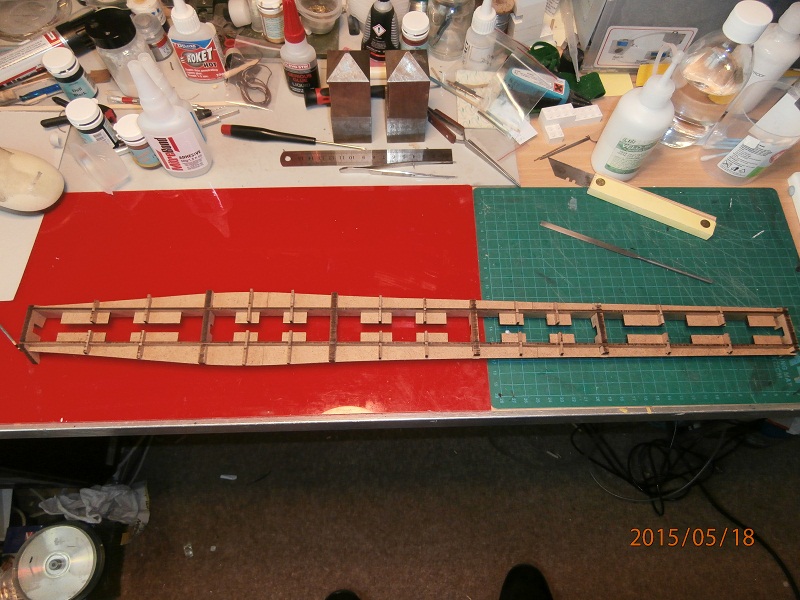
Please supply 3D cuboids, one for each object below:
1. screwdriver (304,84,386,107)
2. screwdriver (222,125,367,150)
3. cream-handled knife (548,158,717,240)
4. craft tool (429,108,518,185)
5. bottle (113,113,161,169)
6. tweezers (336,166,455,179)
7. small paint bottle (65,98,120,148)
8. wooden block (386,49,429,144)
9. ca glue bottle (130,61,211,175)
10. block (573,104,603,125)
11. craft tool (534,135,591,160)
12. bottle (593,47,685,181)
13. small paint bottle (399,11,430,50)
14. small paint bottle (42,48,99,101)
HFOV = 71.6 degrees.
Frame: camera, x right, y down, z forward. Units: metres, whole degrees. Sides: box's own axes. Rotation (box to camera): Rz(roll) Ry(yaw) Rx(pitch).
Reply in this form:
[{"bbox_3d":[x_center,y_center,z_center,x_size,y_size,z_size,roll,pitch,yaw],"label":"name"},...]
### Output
[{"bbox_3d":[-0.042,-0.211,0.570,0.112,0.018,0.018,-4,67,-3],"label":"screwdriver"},{"bbox_3d":[-0.106,-0.158,0.548,0.145,0.013,0.013,8,67,3],"label":"screwdriver"},{"bbox_3d":[0.222,-0.102,0.539,0.168,0.013,0.027,24,67,10],"label":"cream-handled knife"},{"bbox_3d":[0.068,-0.154,0.551,0.017,0.010,0.137,-41,73,-17],"label":"craft tool"},{"bbox_3d":[-0.247,-0.148,0.524,0.029,0.045,0.029,0,66,-1],"label":"bottle"},{"bbox_3d":[-0.002,-0.128,0.550,0.118,0.009,0.017,-1,65,-1],"label":"tweezers"},{"bbox_3d":[-0.299,-0.170,0.545,0.033,0.044,0.033,5,65,1],"label":"small paint bottle"},{"bbox_3d":[0.007,-0.191,0.528,0.037,0.080,0.037,-1,66,-1],"label":"wooden block"},{"bbox_3d":[-0.213,-0.163,0.502,0.048,0.119,0.041,-10,66,-6],"label":"ca glue bottle"},{"bbox_3d":[0.195,-0.194,0.583,0.031,0.011,0.016,-12,66,-6],"label":"block"},{"bbox_3d":[0.165,-0.153,0.562,0.067,0.004,0.006,-24,69,-11],"label":"craft tool"},{"bbox_3d":[0.220,-0.168,0.496,0.051,0.137,0.051,8,67,3],"label":"bottle"},{"bbox_3d":[0.017,-0.283,0.602,0.033,0.044,0.033,0,65,-1],"label":"small paint bottle"},{"bbox_3d":[-0.339,-0.231,0.572,0.033,0.044,0.033,0,65,-1],"label":"small paint bottle"}]

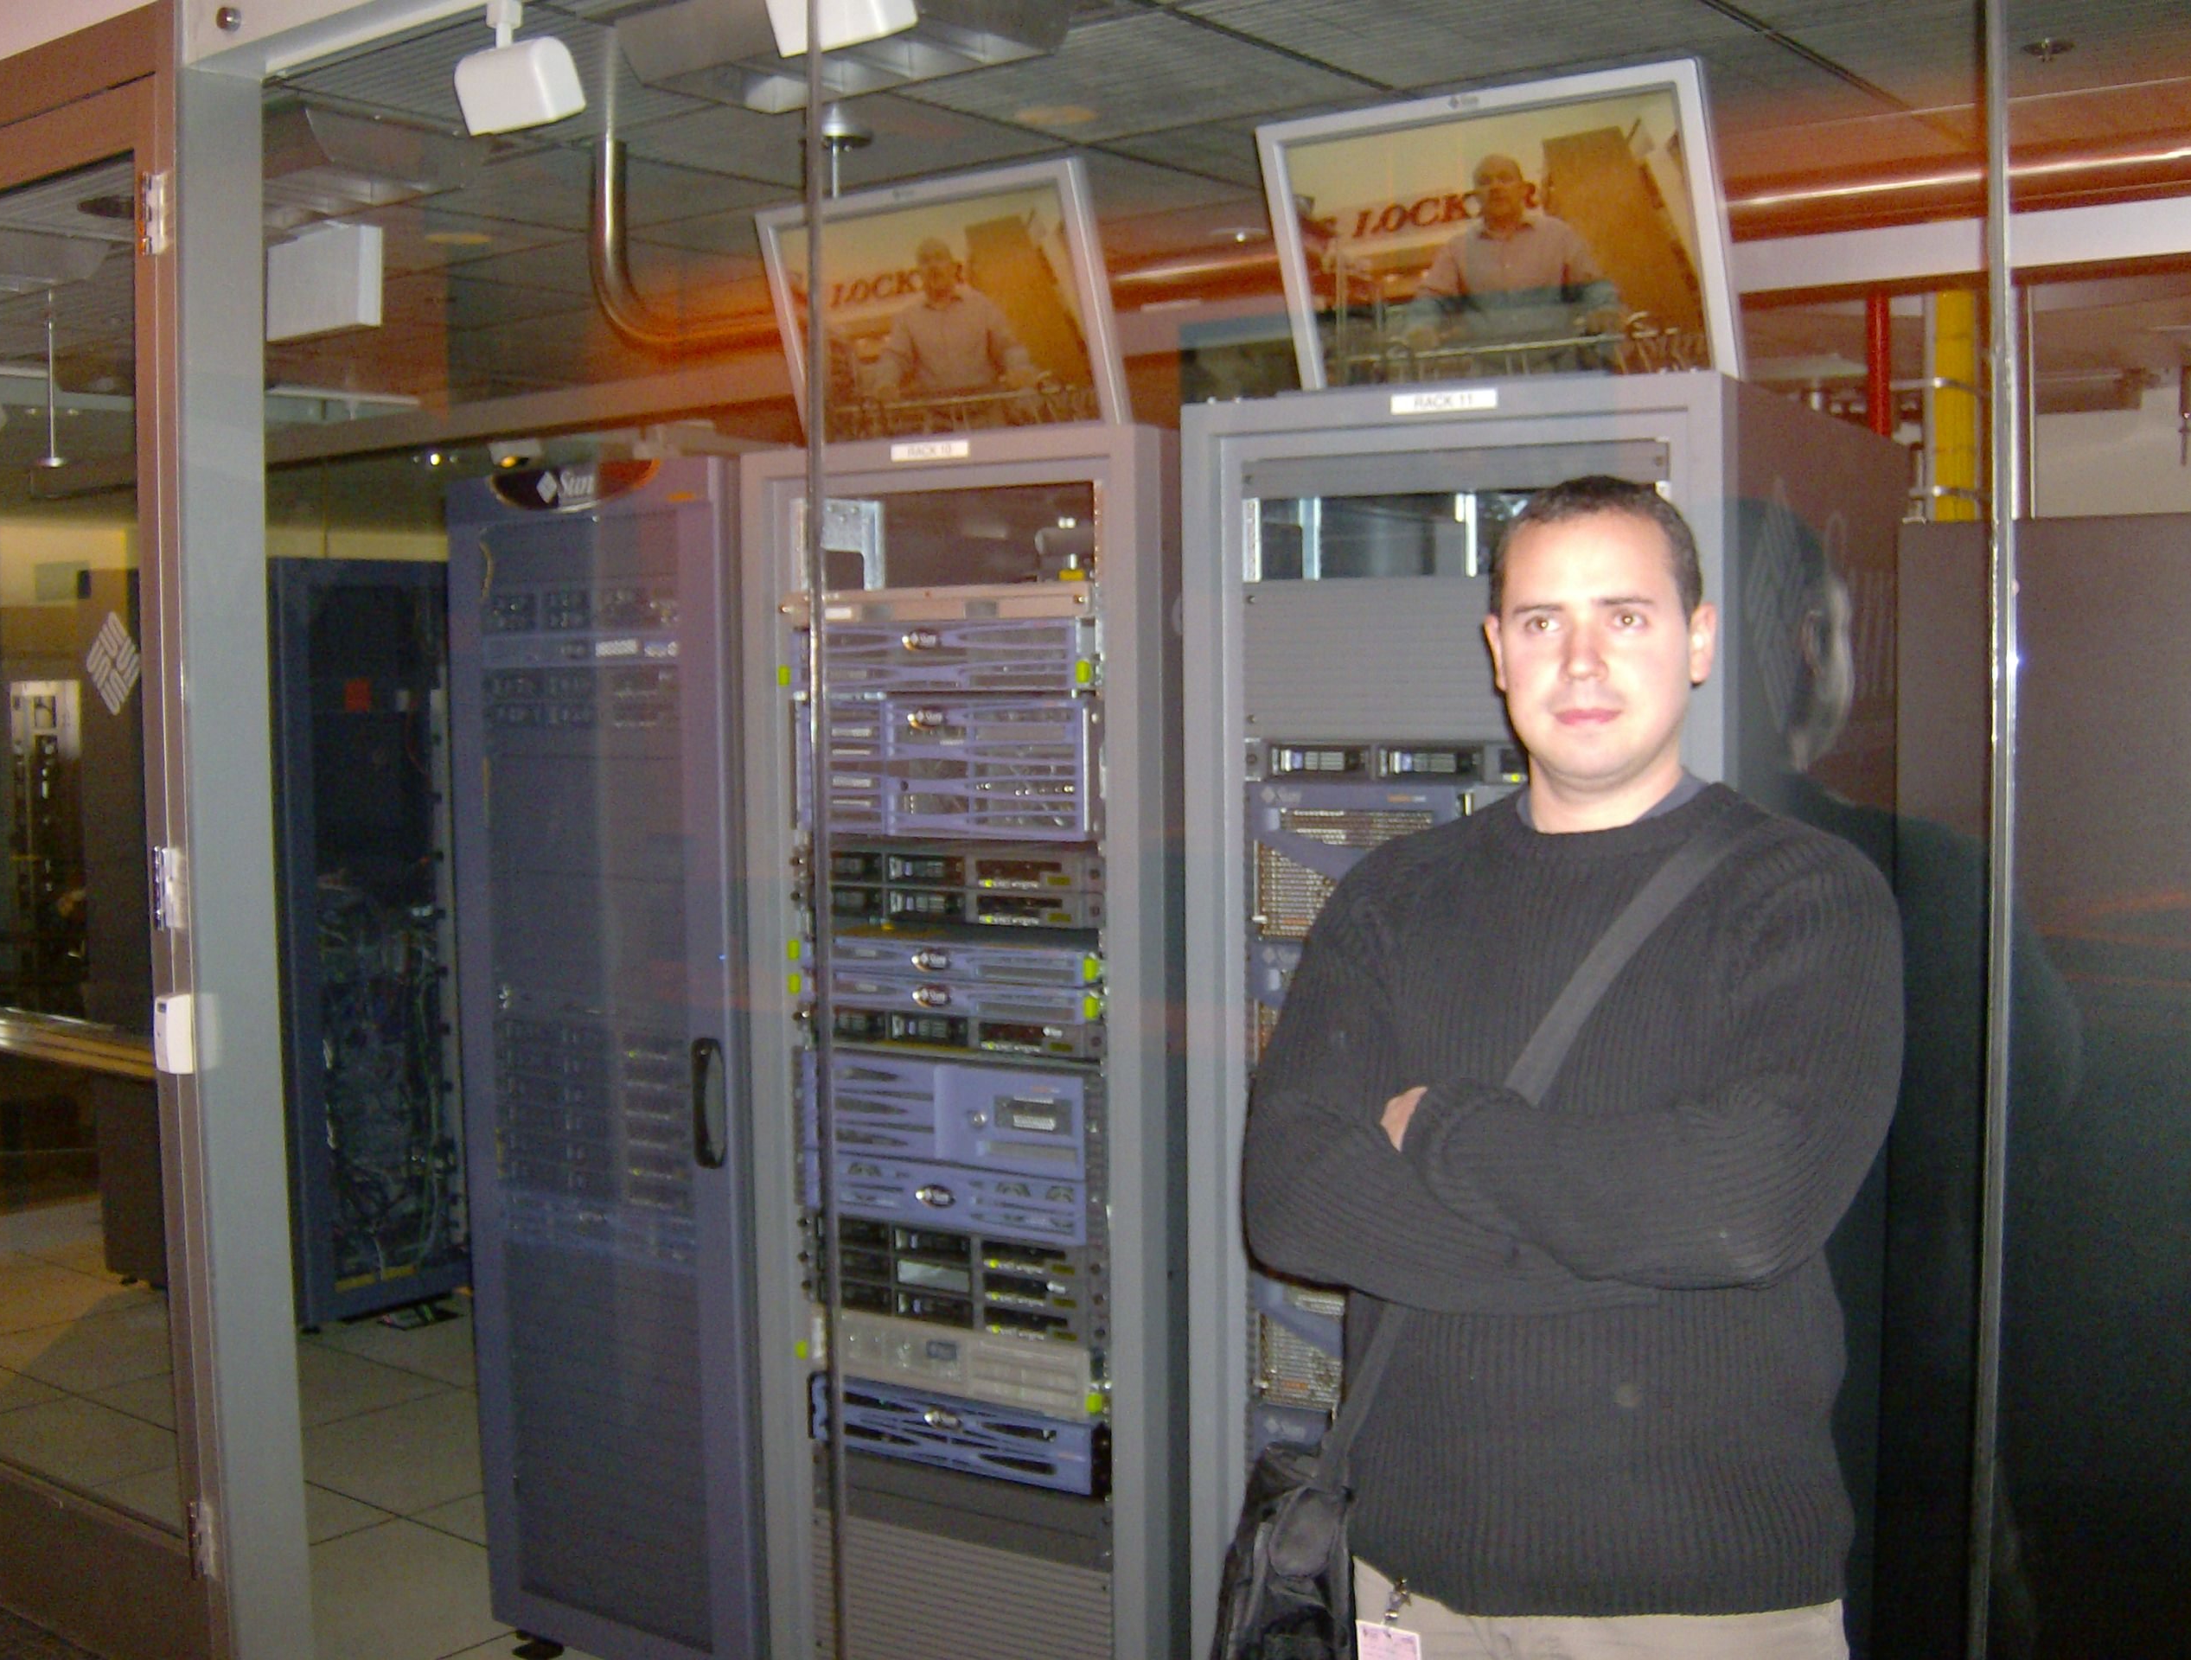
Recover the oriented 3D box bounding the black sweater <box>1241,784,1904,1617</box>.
[{"bbox_3d":[0.382,0.281,1.850,0.520,0.640,0.330,1,4,20],"label":"black sweater"}]

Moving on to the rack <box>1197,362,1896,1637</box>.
[{"bbox_3d":[0.625,0.449,2.958,0.610,1.910,1.020,2,5,29],"label":"rack"}]

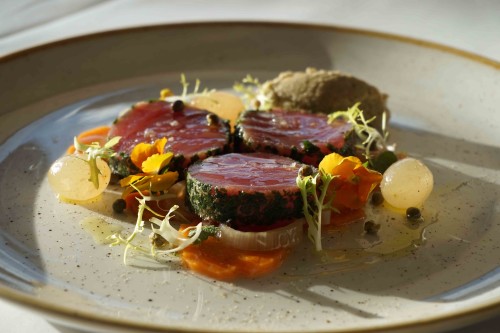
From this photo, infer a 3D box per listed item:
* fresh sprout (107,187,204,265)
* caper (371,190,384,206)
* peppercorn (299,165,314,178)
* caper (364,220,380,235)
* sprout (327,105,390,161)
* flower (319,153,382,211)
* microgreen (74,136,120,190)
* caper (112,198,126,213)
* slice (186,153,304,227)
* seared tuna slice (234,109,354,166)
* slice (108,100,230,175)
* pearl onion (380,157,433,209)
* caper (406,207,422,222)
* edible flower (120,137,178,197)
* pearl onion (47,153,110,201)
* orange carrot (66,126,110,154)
[{"bbox_3d":[-0.033,0.020,0.359,0.034,0.019,0.026,1,25,0],"label":"fresh sprout"},{"bbox_3d":[0.048,0.012,0.394,0.005,0.005,0.005,1,25,0],"label":"caper"},{"bbox_3d":[0.021,0.002,0.380,0.005,0.005,0.005,1,25,0],"label":"peppercorn"},{"bbox_3d":[0.044,0.022,0.373,0.006,0.005,0.006,1,25,0],"label":"caper"},{"bbox_3d":[0.043,-0.014,0.419,0.025,0.021,0.016,1,25,0],"label":"sprout"},{"bbox_3d":[0.039,0.006,0.396,0.024,0.021,0.014,-4,25,-10],"label":"flower"},{"bbox_3d":[-0.058,-0.002,0.394,0.018,0.018,0.013,1,25,0],"label":"microgreen"},{"bbox_3d":[-0.050,0.015,0.397,0.005,0.005,0.005,1,25,0],"label":"caper"},{"bbox_3d":[-0.001,0.008,0.383,0.044,0.012,0.043,1,22,0],"label":"slice"},{"bbox_3d":[0.017,-0.010,0.420,0.047,0.012,0.045,5,24,-2],"label":"seared tuna slice"},{"bbox_3d":[-0.032,-0.009,0.416,0.049,0.011,0.047,-2,34,1],"label":"slice"},{"bbox_3d":[0.061,0.006,0.403,0.019,0.019,0.019,1,25,0],"label":"pearl onion"},{"bbox_3d":[0.060,0.018,0.382,0.006,0.005,0.006,1,25,0],"label":"caper"},{"bbox_3d":[-0.038,0.000,0.393,0.020,0.019,0.017,20,32,35],"label":"edible flower"},{"bbox_3d":[-0.064,0.004,0.393,0.024,0.017,0.021,1,25,0],"label":"pearl onion"},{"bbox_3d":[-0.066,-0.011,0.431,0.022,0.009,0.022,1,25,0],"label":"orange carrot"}]

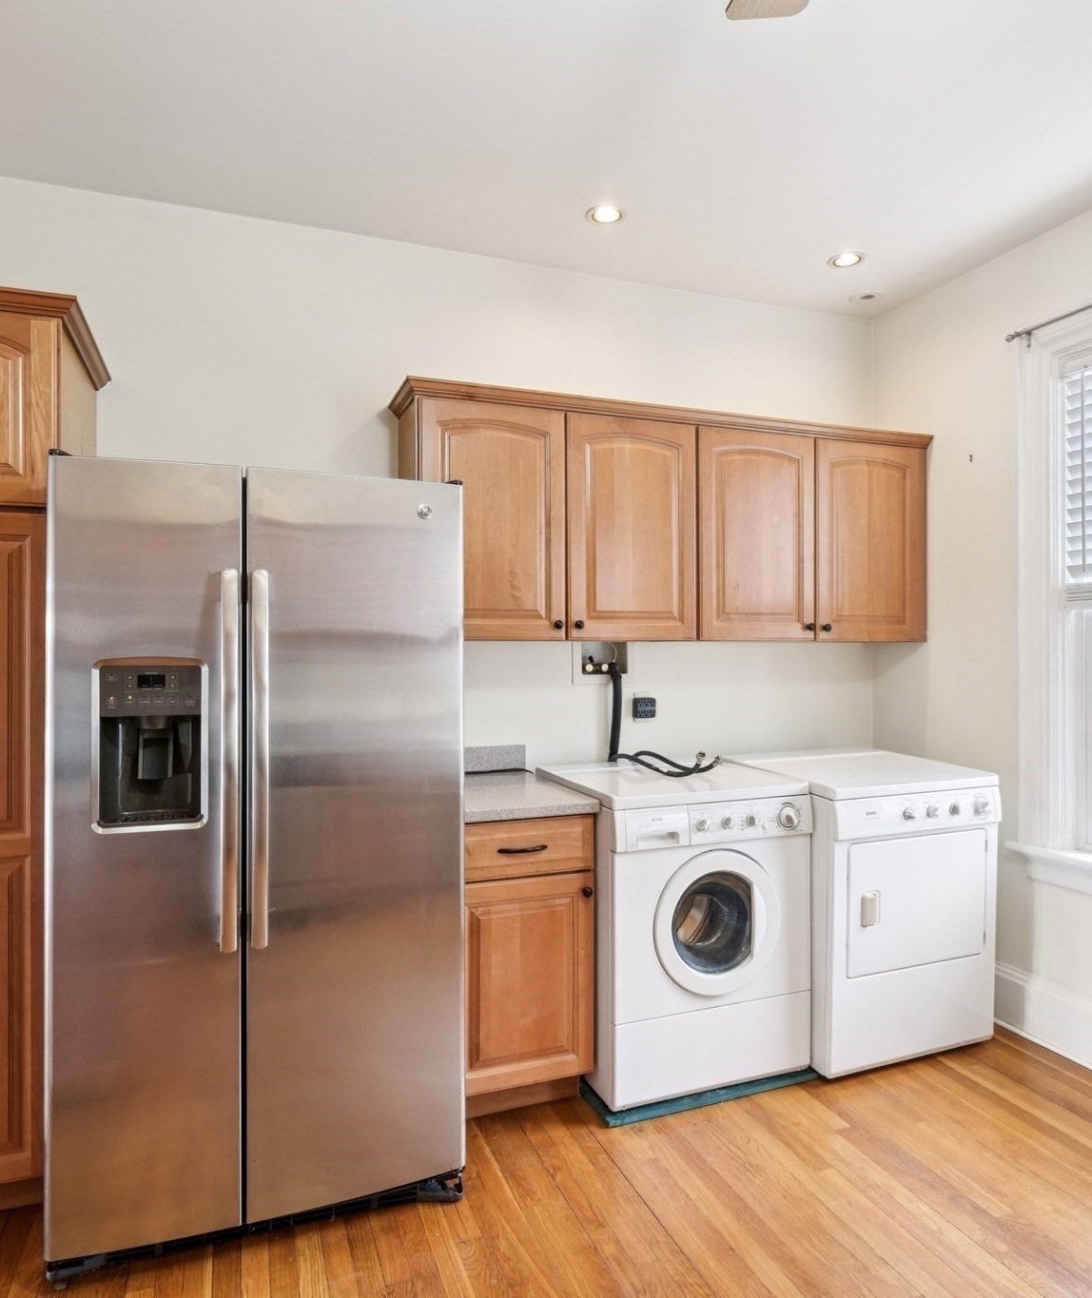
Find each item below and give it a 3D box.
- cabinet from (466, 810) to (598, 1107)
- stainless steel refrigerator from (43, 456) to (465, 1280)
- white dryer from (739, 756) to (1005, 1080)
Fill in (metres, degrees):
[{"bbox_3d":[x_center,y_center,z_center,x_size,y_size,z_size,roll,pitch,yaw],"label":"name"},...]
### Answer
[{"bbox_3d":[-0.176,0.921,2.602,0.457,0.878,0.635,0,0,-20],"label":"cabinet"},{"bbox_3d":[-0.766,0.472,2.246,0.913,1.775,0.855,0,0,-20],"label":"stainless steel refrigerator"},{"bbox_3d":[1.125,0.905,3.011,0.690,0.910,0.705,0,0,-20],"label":"white dryer"}]

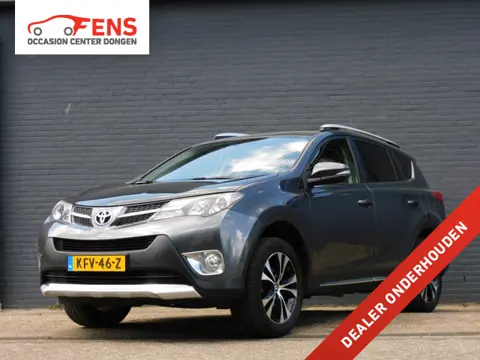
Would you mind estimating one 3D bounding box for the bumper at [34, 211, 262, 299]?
[{"bbox_3d":[-0.804,0.532,6.819,1.800,0.590,0.630,-3,-5,34],"label":"bumper"}]

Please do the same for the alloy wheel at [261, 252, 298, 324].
[{"bbox_3d":[0.211,0.766,6.876,0.190,0.490,0.490,-3,-5,34],"label":"alloy wheel"}]

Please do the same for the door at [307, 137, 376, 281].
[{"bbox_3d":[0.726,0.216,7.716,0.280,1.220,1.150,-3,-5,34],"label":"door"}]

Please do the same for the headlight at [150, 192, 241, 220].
[{"bbox_3d":[-0.295,0.187,6.546,0.460,0.200,0.480,-3,-5,34],"label":"headlight"}]

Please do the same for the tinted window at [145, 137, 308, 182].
[{"bbox_3d":[-0.118,-0.171,7.901,1.410,0.140,0.900,-3,22,34],"label":"tinted window"}]

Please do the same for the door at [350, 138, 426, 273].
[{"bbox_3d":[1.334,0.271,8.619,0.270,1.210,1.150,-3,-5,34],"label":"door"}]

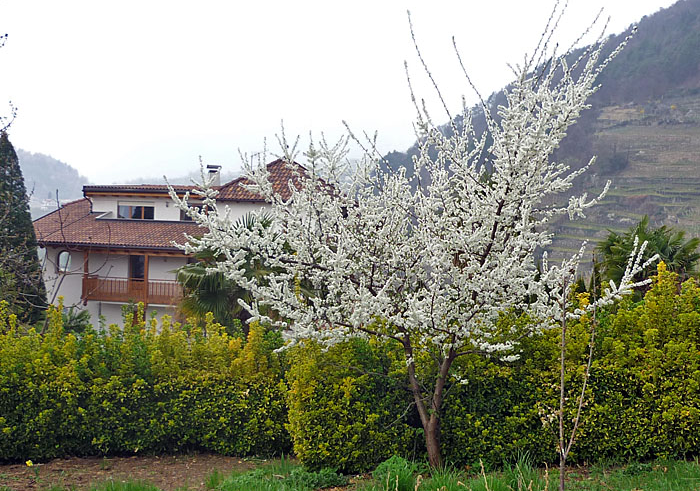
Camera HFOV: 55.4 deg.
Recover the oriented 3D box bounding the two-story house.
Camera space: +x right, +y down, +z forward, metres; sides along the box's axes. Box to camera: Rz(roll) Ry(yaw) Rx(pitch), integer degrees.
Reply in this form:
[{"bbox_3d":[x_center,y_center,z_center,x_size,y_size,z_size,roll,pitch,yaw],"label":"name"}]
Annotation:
[{"bbox_3d":[-8.200,0.400,38.800,16.000,9.600,10.500,2,1,10],"label":"two-story house"}]

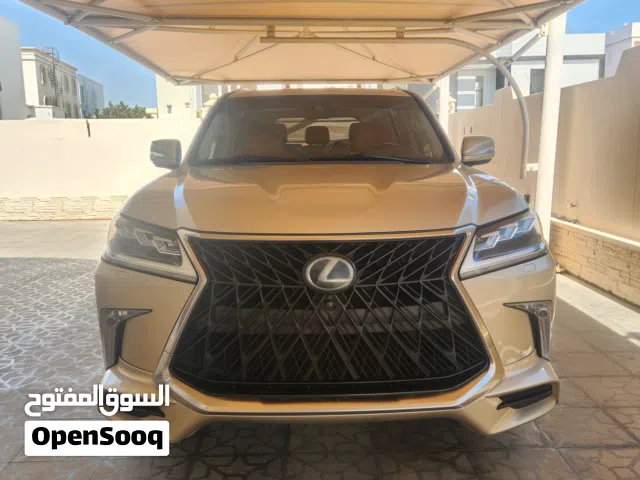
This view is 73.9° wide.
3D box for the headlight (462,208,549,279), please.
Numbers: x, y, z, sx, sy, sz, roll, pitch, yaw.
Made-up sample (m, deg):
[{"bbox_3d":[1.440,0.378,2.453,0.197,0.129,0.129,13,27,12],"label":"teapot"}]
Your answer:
[{"bbox_3d":[0.679,-0.009,1.581,0.460,0.190,0.400,0,13,-1],"label":"headlight"}]

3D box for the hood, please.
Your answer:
[{"bbox_3d":[0.020,-0.245,1.914,1.640,0.200,1.320,0,13,-1],"label":"hood"}]

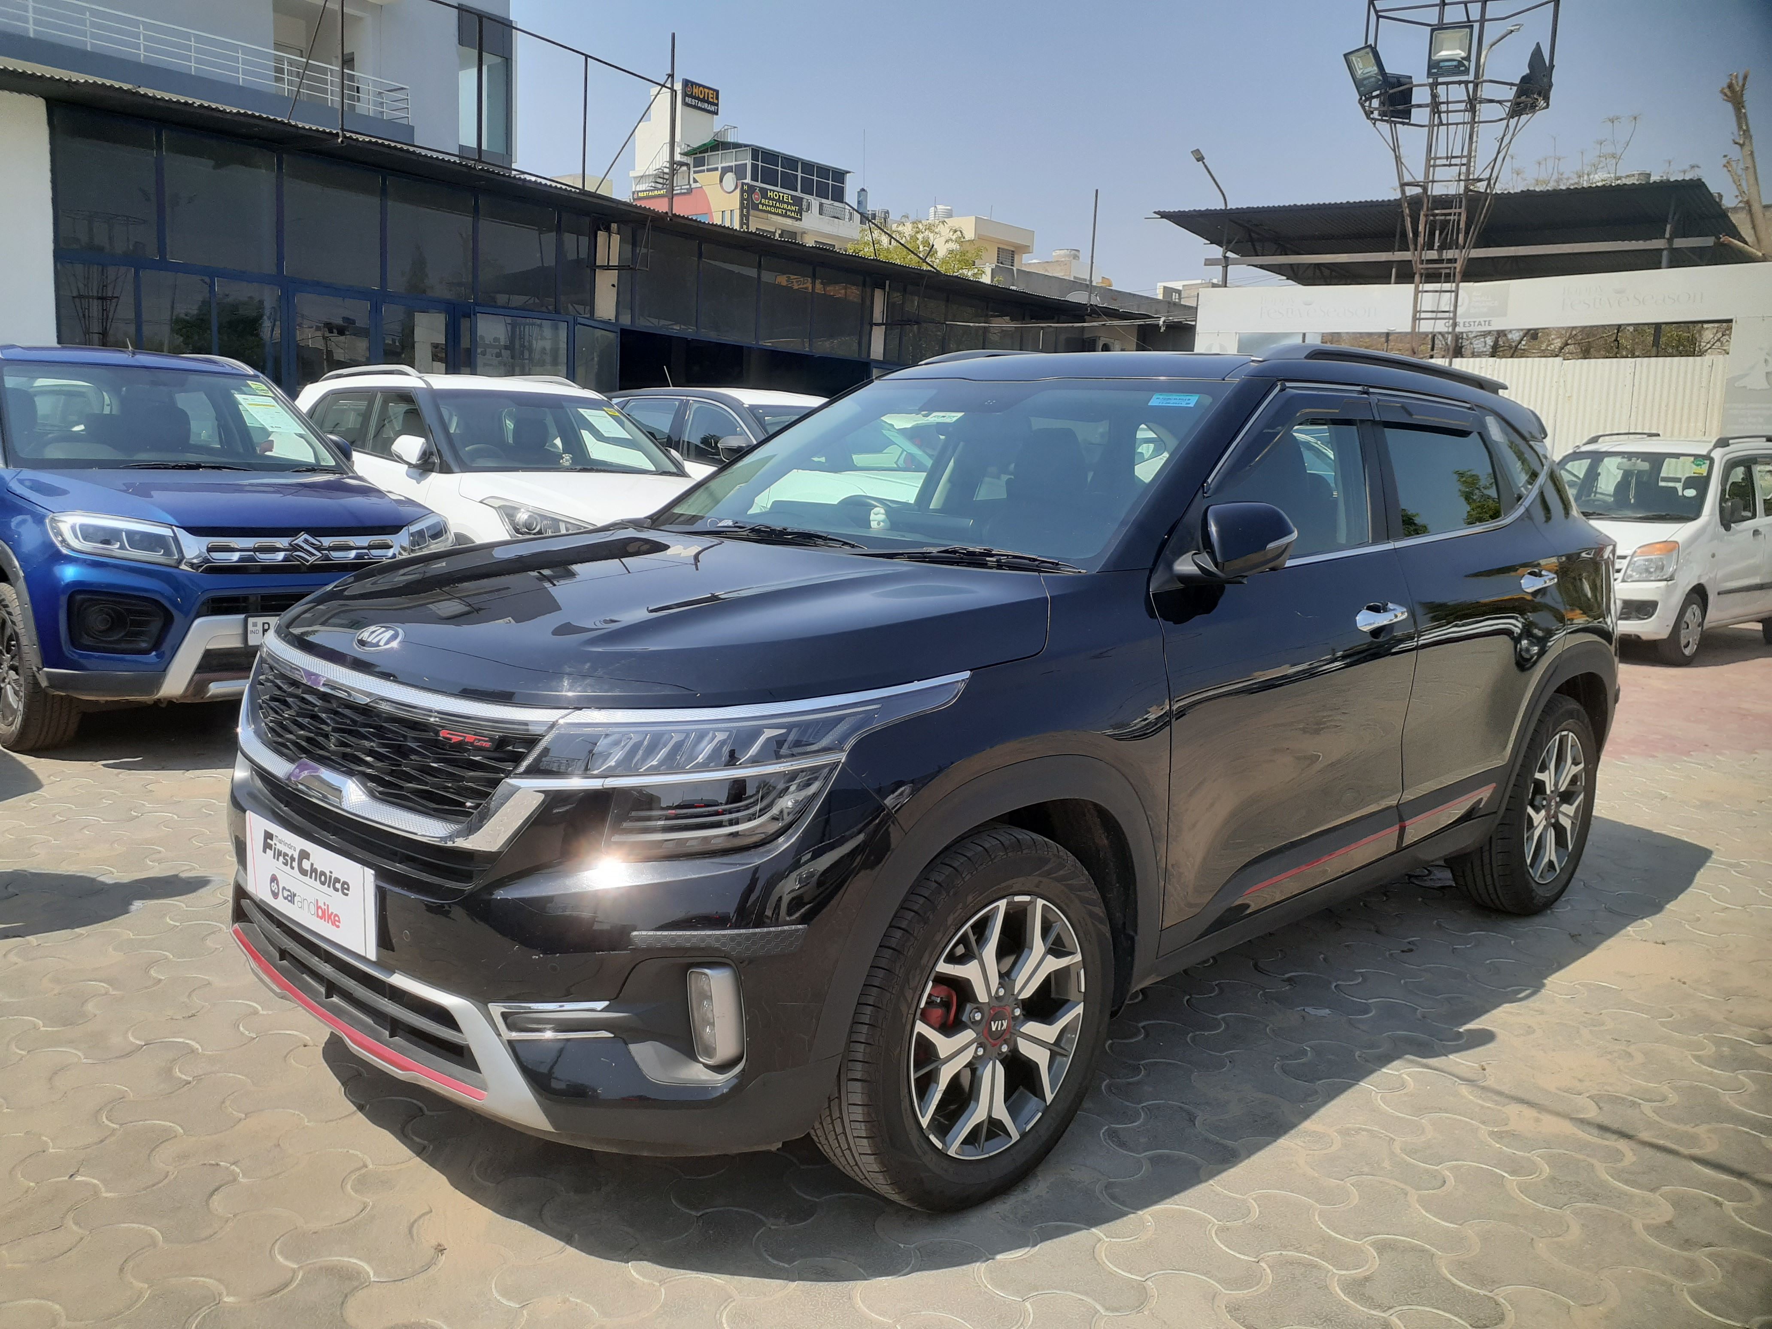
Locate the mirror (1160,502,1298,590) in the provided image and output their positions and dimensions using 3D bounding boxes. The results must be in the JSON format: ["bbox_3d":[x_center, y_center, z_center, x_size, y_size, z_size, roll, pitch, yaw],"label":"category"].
[{"bbox_3d":[0.695,-0.235,2.766,0.185,0.172,0.235,-6,11,-44],"label":"mirror"}]

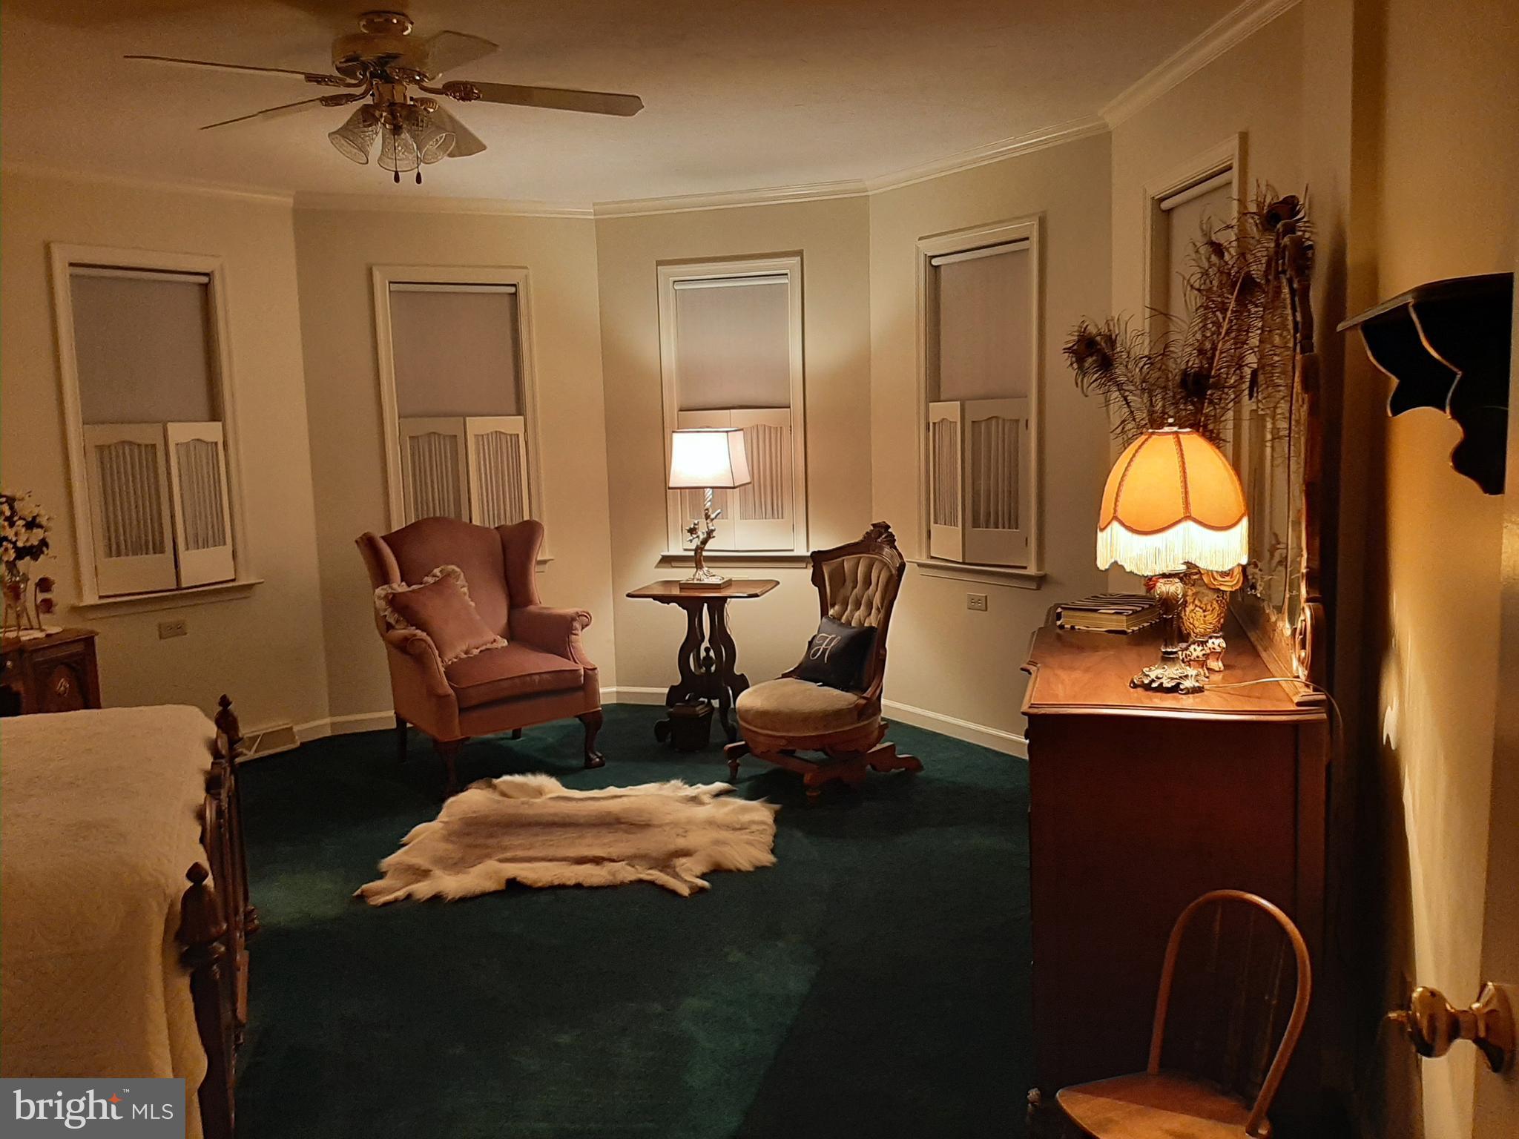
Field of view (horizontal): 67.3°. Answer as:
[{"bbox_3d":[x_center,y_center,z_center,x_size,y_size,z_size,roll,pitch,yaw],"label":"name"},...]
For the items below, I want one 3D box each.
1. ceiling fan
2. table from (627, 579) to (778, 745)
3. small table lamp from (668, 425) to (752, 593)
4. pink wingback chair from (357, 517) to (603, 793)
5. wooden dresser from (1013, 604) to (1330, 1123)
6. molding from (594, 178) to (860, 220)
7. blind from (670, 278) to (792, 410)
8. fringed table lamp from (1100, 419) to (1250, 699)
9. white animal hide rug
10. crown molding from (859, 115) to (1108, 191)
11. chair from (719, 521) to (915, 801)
[{"bbox_3d":[-1.011,-1.289,3.122,1.290,0.448,1.270,-2,7,0],"label":"ceiling fan"},{"bbox_3d":[-0.240,0.447,5.467,0.630,0.715,0.490,1,7,16],"label":"table"},{"bbox_3d":[-0.252,-0.290,5.442,0.330,0.755,0.300,1,7,16],"label":"small table lamp"},{"bbox_3d":[-1.255,0.326,5.110,0.840,1.100,0.810,-6,9,-33],"label":"pink wingback chair"},{"bbox_3d":[1.009,0.641,3.008,0.600,0.880,1.420,0,7,15],"label":"wooden dresser"},{"bbox_3d":[-0.170,-1.829,5.636,1.435,0.065,0.060,1,8,17],"label":"molding"},{"bbox_3d":[-0.139,-1.153,5.802,0.604,0.653,0.045,1,8,17],"label":"blind"},{"bbox_3d":[0.914,-0.032,2.534,0.335,0.579,0.335,0,7,15],"label":"fringed table lamp"},{"bbox_3d":[-0.620,0.953,4.160,1.370,0.060,1.180,-2,7,-2],"label":"white animal hide rug"},{"bbox_3d":[0.911,-1.763,4.884,0.060,0.065,1.385,-7,9,-36],"label":"crown molding"},{"bbox_3d":[0.248,0.353,4.736,0.810,1.060,0.570,-8,10,-42],"label":"chair"}]

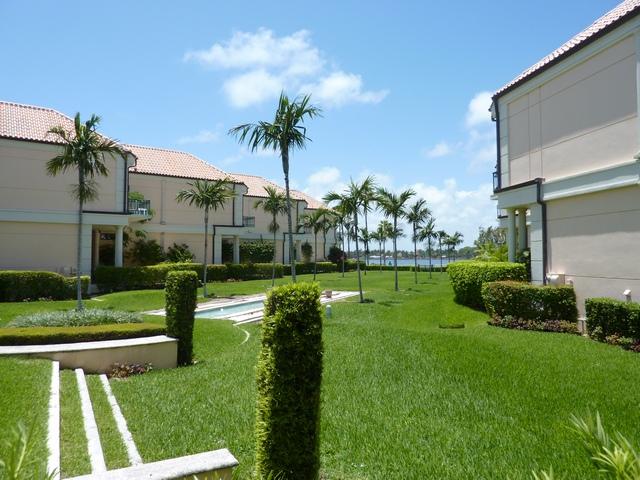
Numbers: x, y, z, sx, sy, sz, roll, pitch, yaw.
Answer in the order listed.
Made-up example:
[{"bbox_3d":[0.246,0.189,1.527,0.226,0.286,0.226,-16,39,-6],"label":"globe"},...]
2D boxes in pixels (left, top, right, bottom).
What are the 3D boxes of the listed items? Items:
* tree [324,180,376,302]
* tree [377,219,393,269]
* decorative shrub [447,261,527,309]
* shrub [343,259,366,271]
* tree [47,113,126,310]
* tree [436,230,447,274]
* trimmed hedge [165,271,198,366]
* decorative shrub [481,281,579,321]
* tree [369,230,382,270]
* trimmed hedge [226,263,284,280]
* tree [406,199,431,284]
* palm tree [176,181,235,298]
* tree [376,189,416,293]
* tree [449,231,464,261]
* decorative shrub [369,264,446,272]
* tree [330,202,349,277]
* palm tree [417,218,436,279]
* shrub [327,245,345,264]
[{"bbox_3d":[1.168,-0.019,17.700,1.850,4.650,1.850,0,-2,0],"label":"tree"},{"bbox_3d":[7.675,0.595,55.000,1.950,5.800,1.950,0,-2,0],"label":"tree"},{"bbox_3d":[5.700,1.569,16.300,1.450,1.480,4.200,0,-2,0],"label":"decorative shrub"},{"bbox_3d":[3.434,2.468,46.000,2.400,1.250,1.700,0,-2,0],"label":"shrub"},{"bbox_3d":[-7.255,-0.842,14.289,2.411,6.261,2.411,0,-2,0],"label":"tree"},{"bbox_3d":[11.055,1.167,41.751,1.096,4.056,1.096,0,-2,0],"label":"tree"},{"bbox_3d":[-2.329,1.308,7.800,0.490,1.560,0.500,0,-2,-6],"label":"trimmed hedge"},{"bbox_3d":[5.400,1.650,12.200,2.300,1.080,0.800,-1,-3,34],"label":"decorative shrub"},{"bbox_3d":[6.559,1.166,50.262,2.376,4.621,2.376,0,-2,0],"label":"tree"},{"bbox_3d":[-4.200,2.106,31.100,1.100,1.150,5.800,-1,-2,24],"label":"trimmed hedge"},{"bbox_3d":[6.391,0.058,29.774,1.628,5.483,1.628,0,-2,0],"label":"tree"},{"bbox_3d":[-5.015,-0.112,20.271,2.517,5.196,2.517,0,-2,0],"label":"palm tree"},{"bbox_3d":[3.774,-0.074,22.800,1.850,5.000,1.850,0,-2,0],"label":"tree"},{"bbox_3d":[15.835,1.242,53.761,1.807,4.700,1.807,0,-2,0],"label":"tree"},{"bbox_3d":[9.276,3.000,49.000,8.400,0.850,1.000,0,-2,7],"label":"decorative shrub"},{"bbox_3d":[1.784,-0.018,38.288,1.771,6.197,1.771,0,-2,0],"label":"tree"},{"bbox_3d":[8.291,0.665,35.761,1.578,4.666,1.578,0,-2,0],"label":"palm tree"},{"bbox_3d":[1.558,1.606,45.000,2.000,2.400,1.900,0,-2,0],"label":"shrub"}]

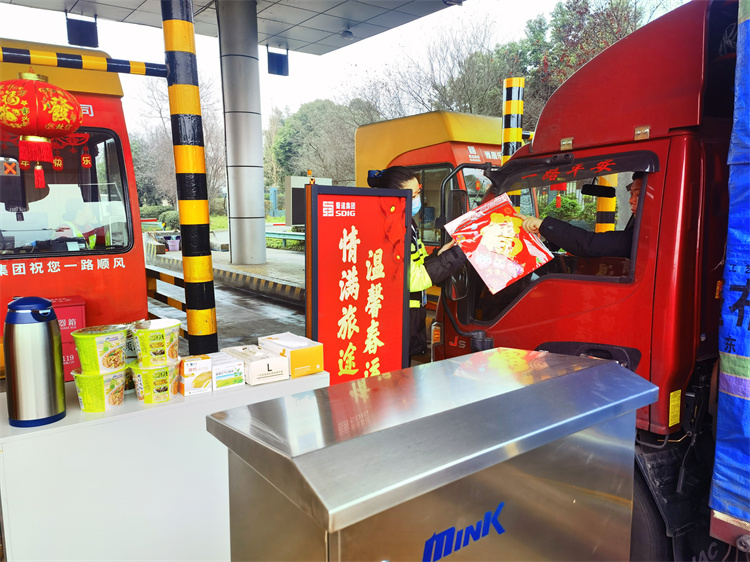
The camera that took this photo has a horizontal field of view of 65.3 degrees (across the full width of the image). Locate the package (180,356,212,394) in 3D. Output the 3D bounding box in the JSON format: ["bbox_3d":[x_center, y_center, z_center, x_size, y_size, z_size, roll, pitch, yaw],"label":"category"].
[{"bbox_3d":[-0.539,0.285,1.762,0.081,0.103,0.052,-6,9,-32],"label":"package"}]

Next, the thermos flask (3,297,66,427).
[{"bbox_3d":[-0.921,0.206,1.555,0.165,0.325,0.134,2,9,22],"label":"thermos flask"}]

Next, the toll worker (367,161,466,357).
[{"bbox_3d":[0.210,0.244,2.962,0.500,1.620,0.500,-1,8,0],"label":"toll worker"}]

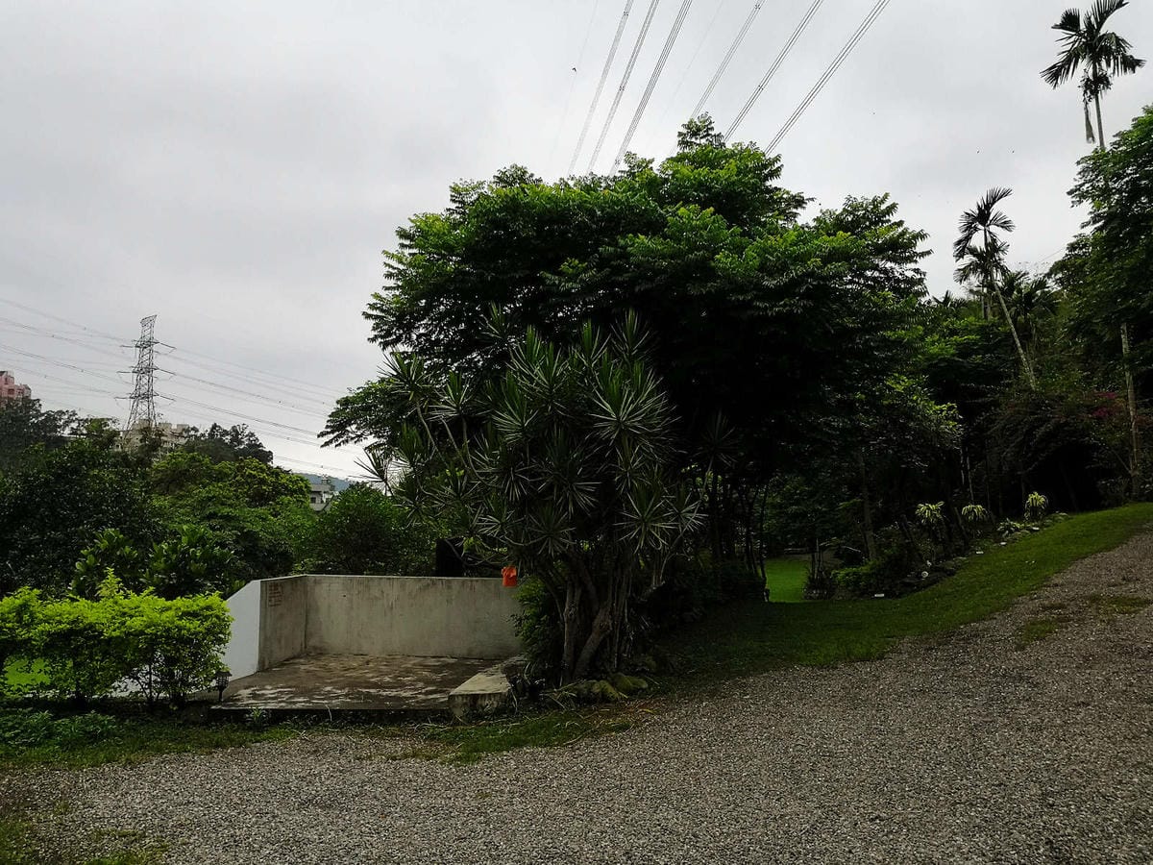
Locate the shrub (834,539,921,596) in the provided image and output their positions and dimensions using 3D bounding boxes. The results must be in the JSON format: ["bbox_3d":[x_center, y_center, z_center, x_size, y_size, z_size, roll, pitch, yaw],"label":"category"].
[{"bbox_3d":[5.491,2.477,16.500,1.600,1.050,1.300,0,-6,0],"label":"shrub"}]

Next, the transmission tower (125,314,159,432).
[{"bbox_3d":[-123.277,-15.665,255.000,9.500,36.000,10.000,4,-7,-36],"label":"transmission tower"}]

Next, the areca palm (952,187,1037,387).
[{"bbox_3d":[16.750,-5.519,36.000,3.200,8.800,3.000,0,-6,0],"label":"areca palm"}]

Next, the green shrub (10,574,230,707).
[{"bbox_3d":[-4.457,2.012,8.700,2.250,1.200,1.100,0,-6,0],"label":"green shrub"}]

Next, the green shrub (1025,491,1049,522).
[{"bbox_3d":[11.783,1.880,23.000,0.660,0.780,0.660,0,-6,0],"label":"green shrub"}]

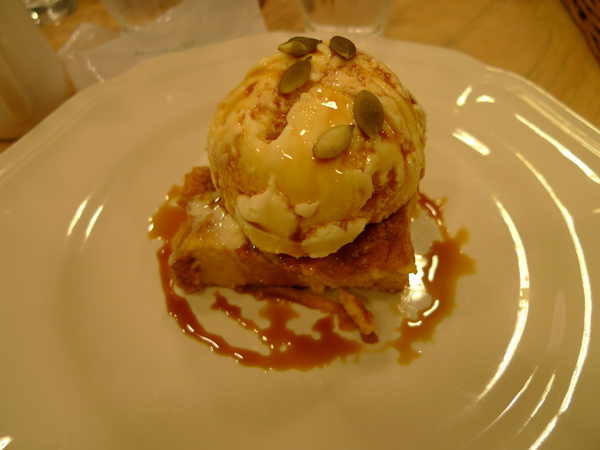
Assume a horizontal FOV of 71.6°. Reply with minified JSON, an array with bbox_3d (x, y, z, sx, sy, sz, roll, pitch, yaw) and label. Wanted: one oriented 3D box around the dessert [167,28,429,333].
[{"bbox_3d":[-0.005,-0.017,0.146,0.094,0.083,0.073,-1,53,4],"label":"dessert"}]

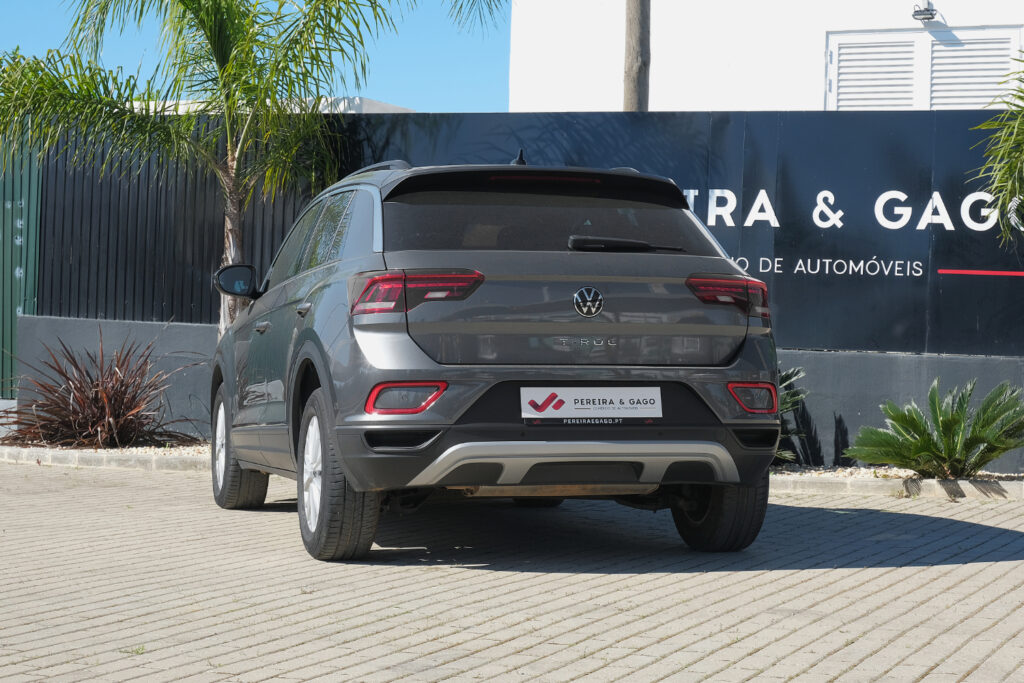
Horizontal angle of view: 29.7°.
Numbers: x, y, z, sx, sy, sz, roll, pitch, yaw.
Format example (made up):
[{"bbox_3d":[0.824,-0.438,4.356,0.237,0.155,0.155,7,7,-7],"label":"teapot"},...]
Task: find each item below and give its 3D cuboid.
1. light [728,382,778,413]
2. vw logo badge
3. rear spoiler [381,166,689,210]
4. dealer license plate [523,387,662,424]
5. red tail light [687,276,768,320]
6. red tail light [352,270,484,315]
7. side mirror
[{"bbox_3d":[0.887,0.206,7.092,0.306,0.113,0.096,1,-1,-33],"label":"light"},{"bbox_3d":[0.274,-0.139,6.872,0.112,0.112,0.016,0,-9,-16],"label":"vw logo badge"},{"bbox_3d":[0.108,-0.595,7.477,1.220,0.155,0.260,0,-1,-16],"label":"rear spoiler"},{"bbox_3d":[0.284,0.228,6.824,0.525,0.135,0.020,0,-9,-16],"label":"dealer license plate"},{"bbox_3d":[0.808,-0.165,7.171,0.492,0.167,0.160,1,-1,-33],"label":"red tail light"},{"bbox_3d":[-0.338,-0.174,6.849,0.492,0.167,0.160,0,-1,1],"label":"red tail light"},{"bbox_3d":[-1.298,-0.283,9.187,0.220,0.165,0.140,0,-1,-16],"label":"side mirror"}]

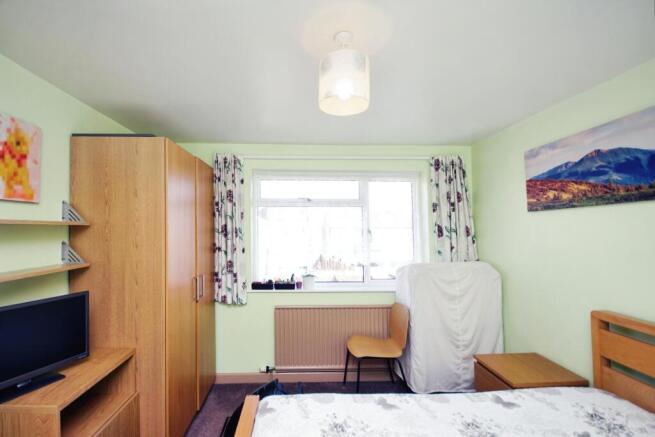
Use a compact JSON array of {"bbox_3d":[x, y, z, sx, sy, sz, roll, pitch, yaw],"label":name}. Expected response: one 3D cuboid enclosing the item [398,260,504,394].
[{"bbox_3d":[1.070,1.010,2.460,0.800,1.160,0.400,0,-1,-2],"label":"item"}]

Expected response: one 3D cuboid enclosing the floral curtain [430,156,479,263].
[{"bbox_3d":[1.240,0.110,2.650,0.470,1.420,0.150,0,-1,-2],"label":"floral curtain"}]

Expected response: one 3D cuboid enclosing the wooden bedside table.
[{"bbox_3d":[1.310,1.305,1.800,0.490,0.640,0.380,0,-1,-5],"label":"wooden bedside table"}]

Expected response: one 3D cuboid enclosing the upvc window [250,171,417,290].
[{"bbox_3d":[0.095,0.120,2.840,1.750,1.200,0.100,0,-1,-2],"label":"upvc window"}]

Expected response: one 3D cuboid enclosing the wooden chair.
[{"bbox_3d":[0.435,1.225,2.495,0.520,0.840,0.440,0,-1,-12],"label":"wooden chair"}]

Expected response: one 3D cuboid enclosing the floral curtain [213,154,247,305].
[{"bbox_3d":[-0.933,0.106,2.620,0.330,1.440,0.120,0,-1,-2],"label":"floral curtain"}]

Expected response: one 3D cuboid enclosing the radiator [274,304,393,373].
[{"bbox_3d":[0.070,1.155,2.680,1.180,0.600,0.100,0,-1,-2],"label":"radiator"}]

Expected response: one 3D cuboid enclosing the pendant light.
[{"bbox_3d":[0.070,-0.627,1.165,0.215,0.300,0.215,0,-1,0],"label":"pendant light"}]

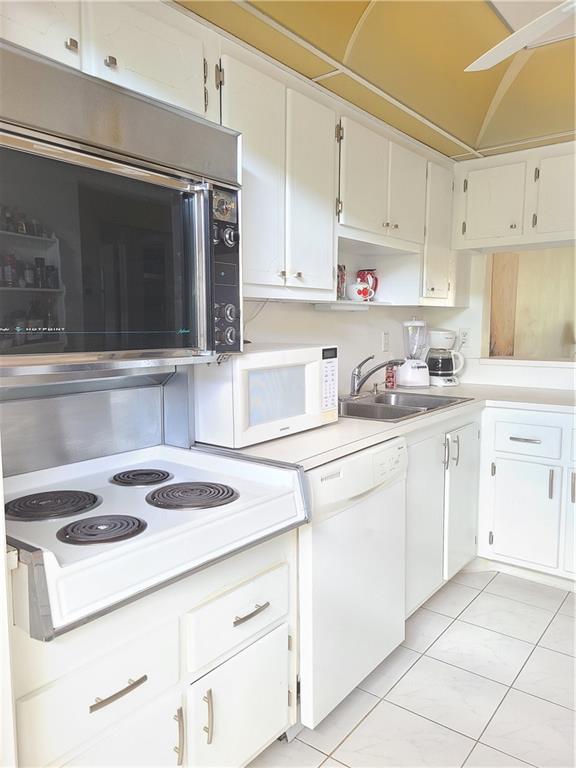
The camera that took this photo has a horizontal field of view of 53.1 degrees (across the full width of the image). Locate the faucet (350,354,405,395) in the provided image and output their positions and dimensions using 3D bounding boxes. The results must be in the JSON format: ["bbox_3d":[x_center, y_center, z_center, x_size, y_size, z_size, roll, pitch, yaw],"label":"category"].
[{"bbox_3d":[0.435,-0.034,2.792,0.290,0.210,0.070,5,8,37],"label":"faucet"}]

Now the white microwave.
[{"bbox_3d":[-0.134,0.016,2.108,0.390,0.290,0.590,5,8,37],"label":"white microwave"}]

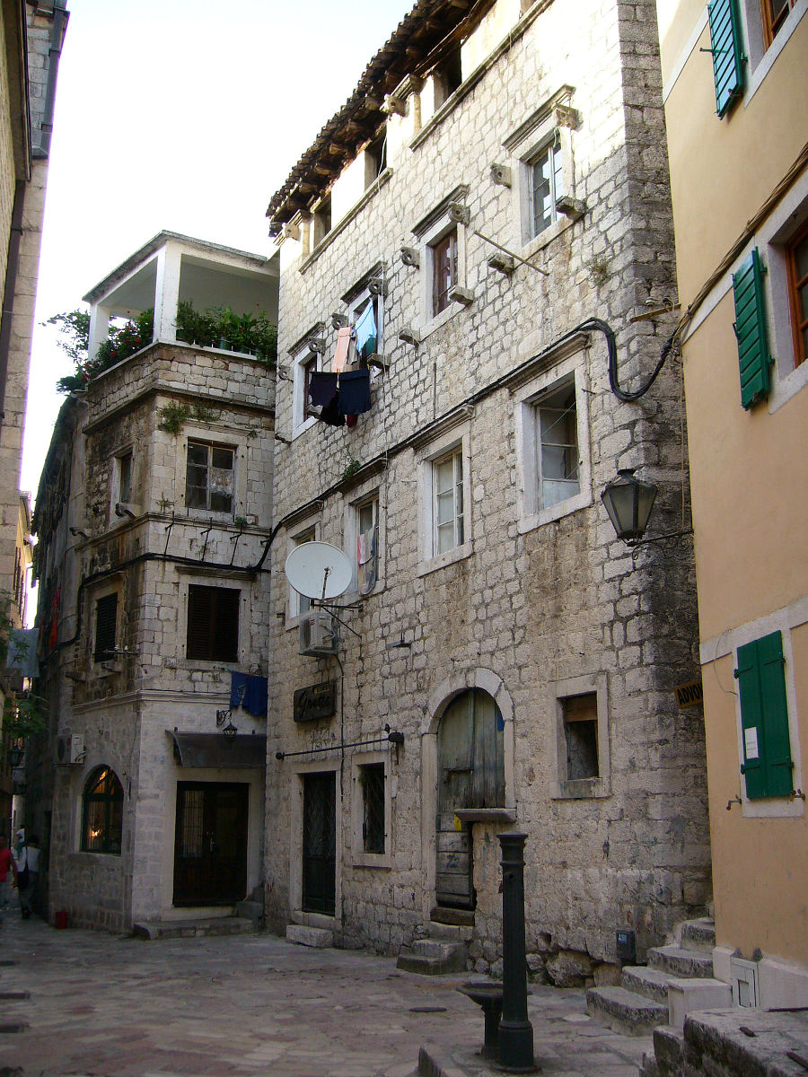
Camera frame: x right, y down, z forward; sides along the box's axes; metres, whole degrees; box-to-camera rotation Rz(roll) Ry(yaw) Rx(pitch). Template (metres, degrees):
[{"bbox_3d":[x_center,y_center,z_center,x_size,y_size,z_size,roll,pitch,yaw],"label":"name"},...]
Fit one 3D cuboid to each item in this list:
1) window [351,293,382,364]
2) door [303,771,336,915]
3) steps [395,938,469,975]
[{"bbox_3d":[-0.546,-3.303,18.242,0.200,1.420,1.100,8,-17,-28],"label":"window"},{"bbox_3d":[-1.360,4.907,17.657,0.130,2.180,1.400,8,-17,-28],"label":"door"},{"bbox_3d":[0.340,4.984,12.963,0.531,0.327,0.705,7,-16,-27],"label":"steps"}]

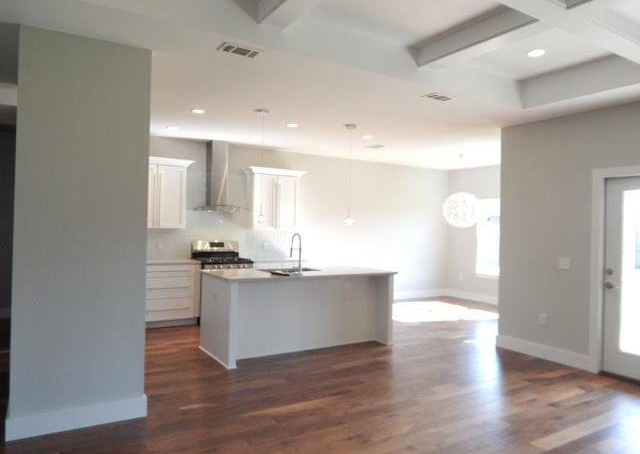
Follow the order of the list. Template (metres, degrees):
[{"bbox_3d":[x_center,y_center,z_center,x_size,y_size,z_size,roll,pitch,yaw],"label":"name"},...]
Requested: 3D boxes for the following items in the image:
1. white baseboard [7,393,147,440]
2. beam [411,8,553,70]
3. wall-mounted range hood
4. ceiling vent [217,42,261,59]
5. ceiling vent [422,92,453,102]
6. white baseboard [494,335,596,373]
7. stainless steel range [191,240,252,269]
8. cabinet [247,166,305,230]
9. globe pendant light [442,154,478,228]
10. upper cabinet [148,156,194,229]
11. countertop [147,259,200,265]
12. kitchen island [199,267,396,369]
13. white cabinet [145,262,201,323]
[{"bbox_3d":[-1.687,1.341,3.267,0.893,0.158,0.025,1,0,-32],"label":"white baseboard"},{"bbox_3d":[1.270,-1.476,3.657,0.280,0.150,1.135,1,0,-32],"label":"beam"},{"bbox_3d":[-1.533,-0.778,7.098,0.860,1.138,0.490,2,0,-32],"label":"wall-mounted range hood"},{"bbox_3d":[-0.581,-1.300,3.421,0.325,0.025,0.180,1,0,-32],"label":"ceiling vent"},{"bbox_3d":[1.175,-1.279,4.561,0.313,0.020,0.210,2,0,-32],"label":"ceiling vent"},{"bbox_3d":[2.551,1.447,5.357,0.020,0.154,1.153,2,0,-32],"label":"white baseboard"},{"bbox_3d":[-1.506,0.834,7.034,0.770,1.172,0.670,2,0,-32],"label":"stainless steel range"},{"bbox_3d":[-0.766,-0.448,7.650,0.990,0.971,0.400,1,0,-32],"label":"cabinet"},{"bbox_3d":[2.376,-0.618,7.814,0.580,1.251,0.580,2,0,-32],"label":"globe pendant light"},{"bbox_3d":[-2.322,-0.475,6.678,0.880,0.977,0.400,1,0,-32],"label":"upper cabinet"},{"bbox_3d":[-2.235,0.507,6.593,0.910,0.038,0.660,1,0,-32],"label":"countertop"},{"bbox_3d":[-0.244,1.003,5.667,2.271,0.895,1.058,2,0,-32],"label":"kitchen island"},{"bbox_3d":[-2.206,0.944,6.621,0.800,0.899,0.620,2,0,-32],"label":"white cabinet"}]

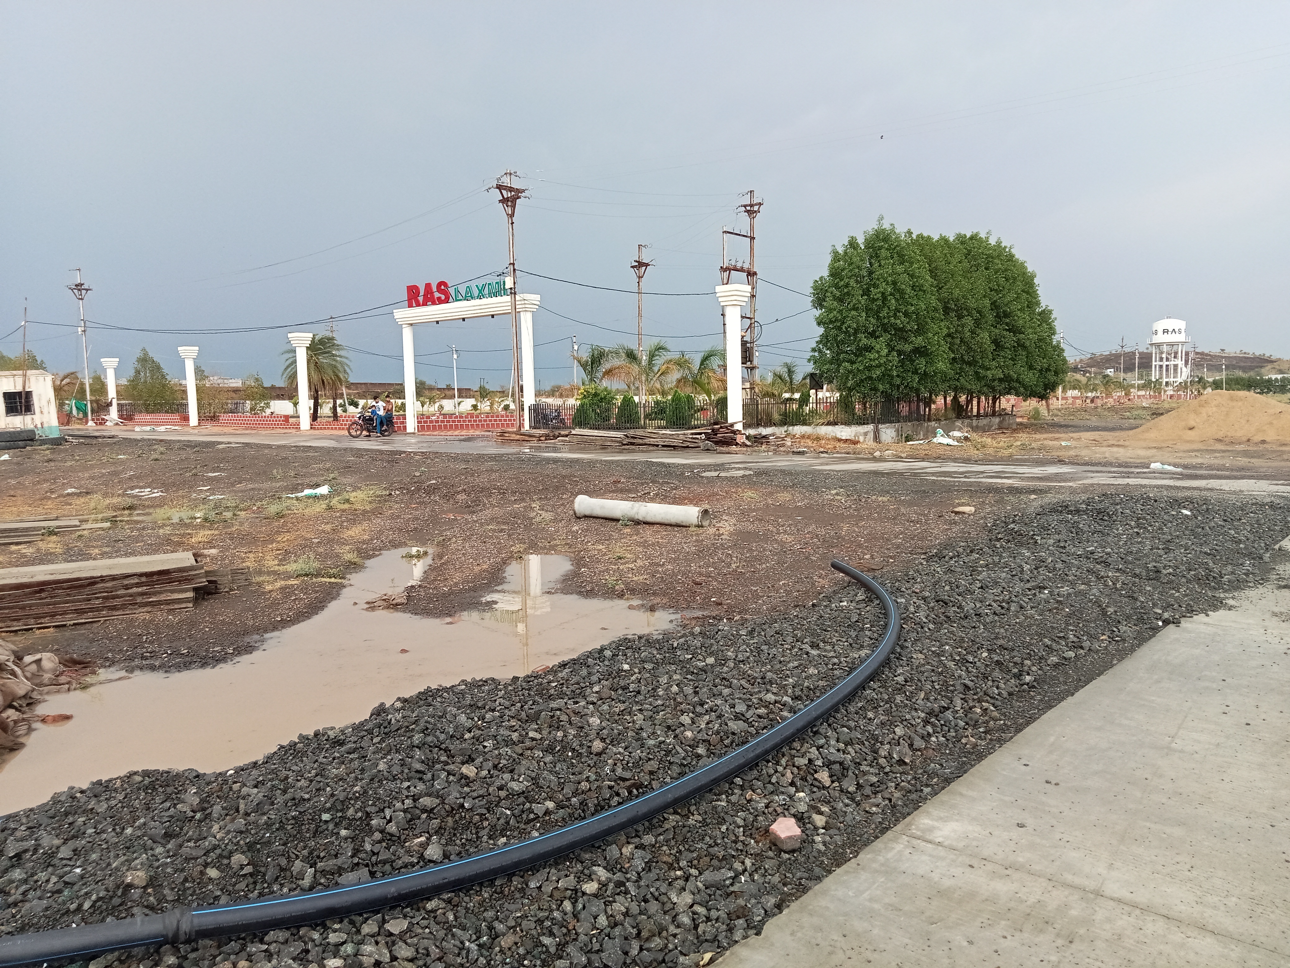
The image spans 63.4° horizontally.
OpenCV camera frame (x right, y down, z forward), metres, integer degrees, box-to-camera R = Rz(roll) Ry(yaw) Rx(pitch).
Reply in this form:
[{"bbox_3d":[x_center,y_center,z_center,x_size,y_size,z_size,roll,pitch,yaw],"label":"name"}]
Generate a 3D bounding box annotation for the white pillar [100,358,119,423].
[{"bbox_3d":[-36.260,-6.246,71.140,0.800,4.548,0.800,2,6,37],"label":"white pillar"}]

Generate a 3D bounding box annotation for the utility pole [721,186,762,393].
[{"bbox_3d":[3.741,-6.810,40.760,0.800,9.114,2.800,-5,6,-33],"label":"utility pole"}]

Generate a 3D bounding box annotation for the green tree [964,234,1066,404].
[{"bbox_3d":[14.562,-6.470,42.000,4.746,7.139,4.700,1,5,19],"label":"green tree"}]

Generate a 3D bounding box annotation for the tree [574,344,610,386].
[{"bbox_3d":[-2.130,-4.477,45.000,1.869,3.086,2.000,-1,5,-3],"label":"tree"}]

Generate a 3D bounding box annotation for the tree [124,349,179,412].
[{"bbox_3d":[-34.039,-6.919,72.000,3.894,4.868,3.800,-4,6,-25],"label":"tree"}]

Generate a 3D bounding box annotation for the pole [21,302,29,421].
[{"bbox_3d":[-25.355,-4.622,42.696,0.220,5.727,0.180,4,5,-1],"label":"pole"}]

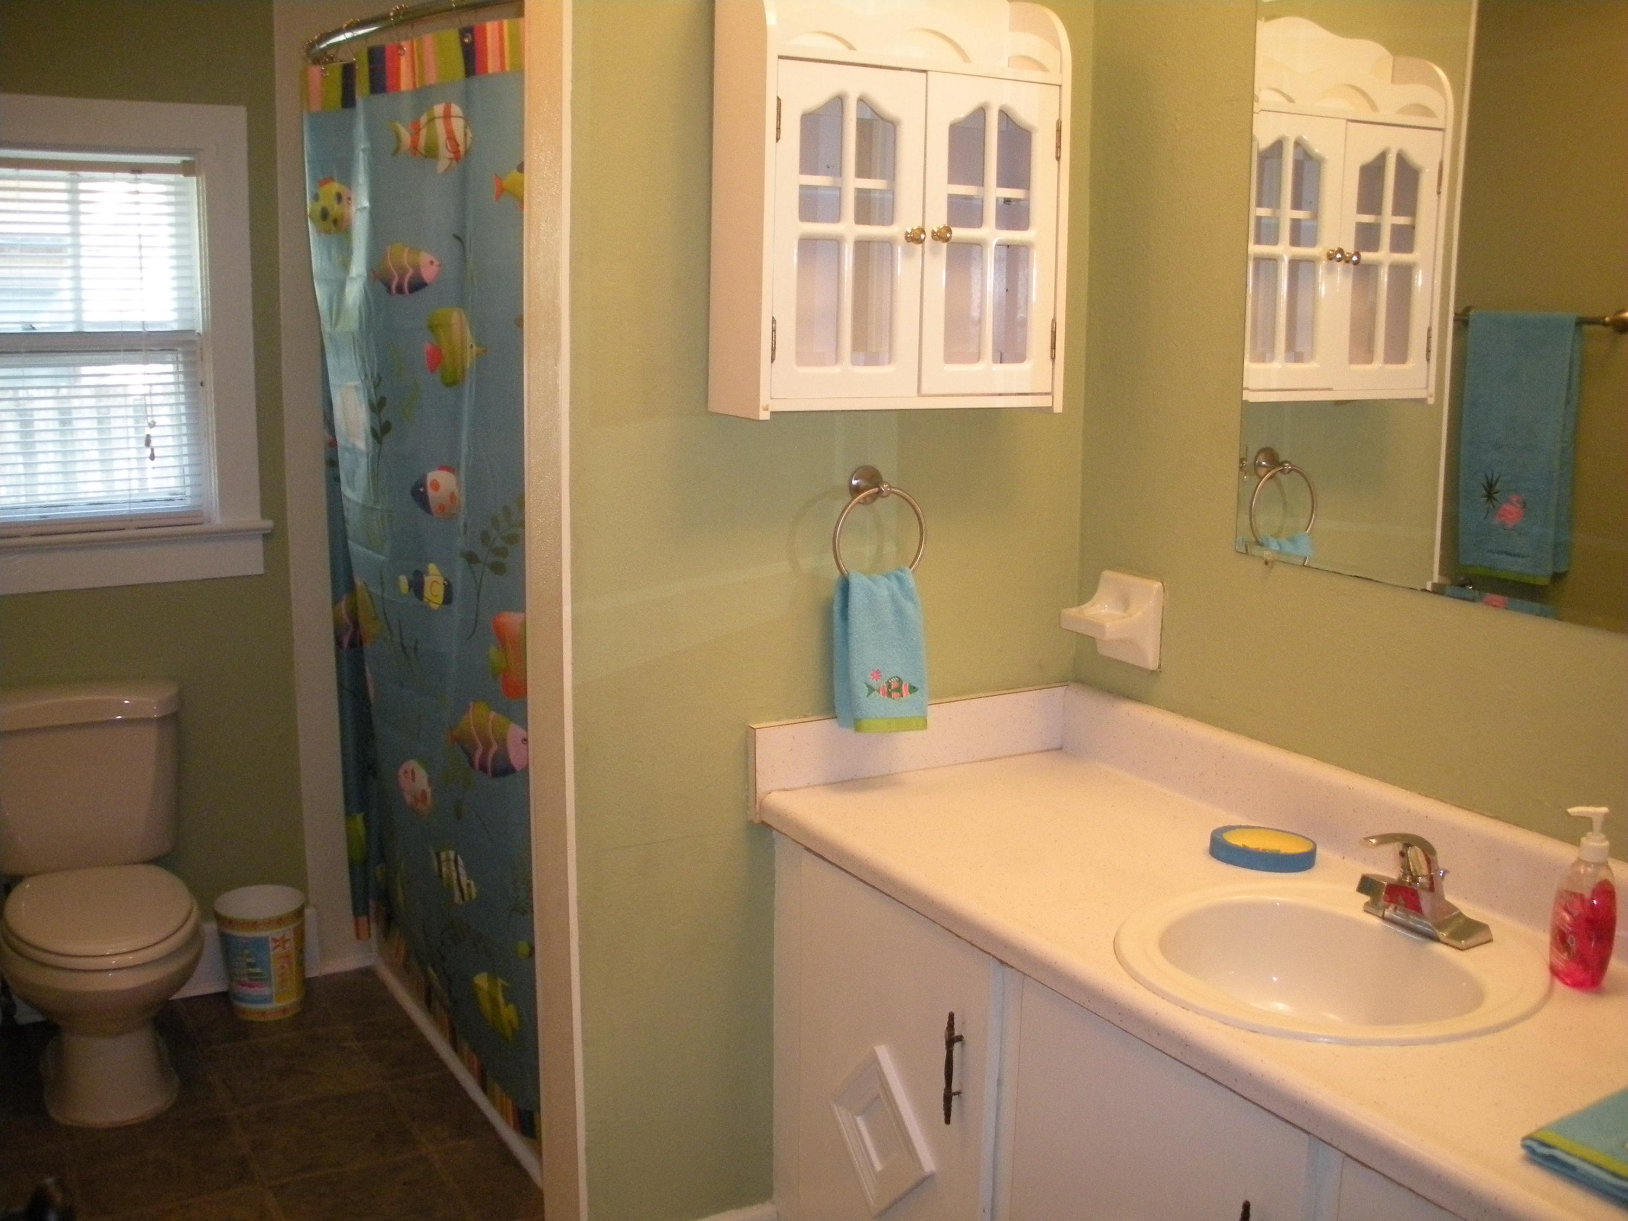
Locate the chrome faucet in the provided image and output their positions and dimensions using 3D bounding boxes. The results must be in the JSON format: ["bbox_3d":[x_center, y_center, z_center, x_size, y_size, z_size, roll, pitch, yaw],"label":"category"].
[{"bbox_3d":[0.640,0.294,1.785,0.158,0.128,0.148,-5,12,-29],"label":"chrome faucet"}]

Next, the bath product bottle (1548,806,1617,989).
[{"bbox_3d":[0.795,0.294,1.695,0.060,0.188,0.072,-1,11,-10],"label":"bath product bottle"}]

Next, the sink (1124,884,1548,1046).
[{"bbox_3d":[0.555,0.442,1.795,0.475,0.180,0.483,-5,12,-29],"label":"sink"}]

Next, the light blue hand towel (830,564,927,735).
[{"bbox_3d":[0.098,0.054,2.362,0.145,0.240,0.060,-5,12,-29],"label":"light blue hand towel"}]

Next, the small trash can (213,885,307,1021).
[{"bbox_3d":[-1.165,0.722,3.454,0.191,0.238,0.191,1,11,0],"label":"small trash can"}]

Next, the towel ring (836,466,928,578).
[{"bbox_3d":[0.085,-0.116,2.344,0.155,0.175,0.062,-5,12,-29],"label":"towel ring"}]

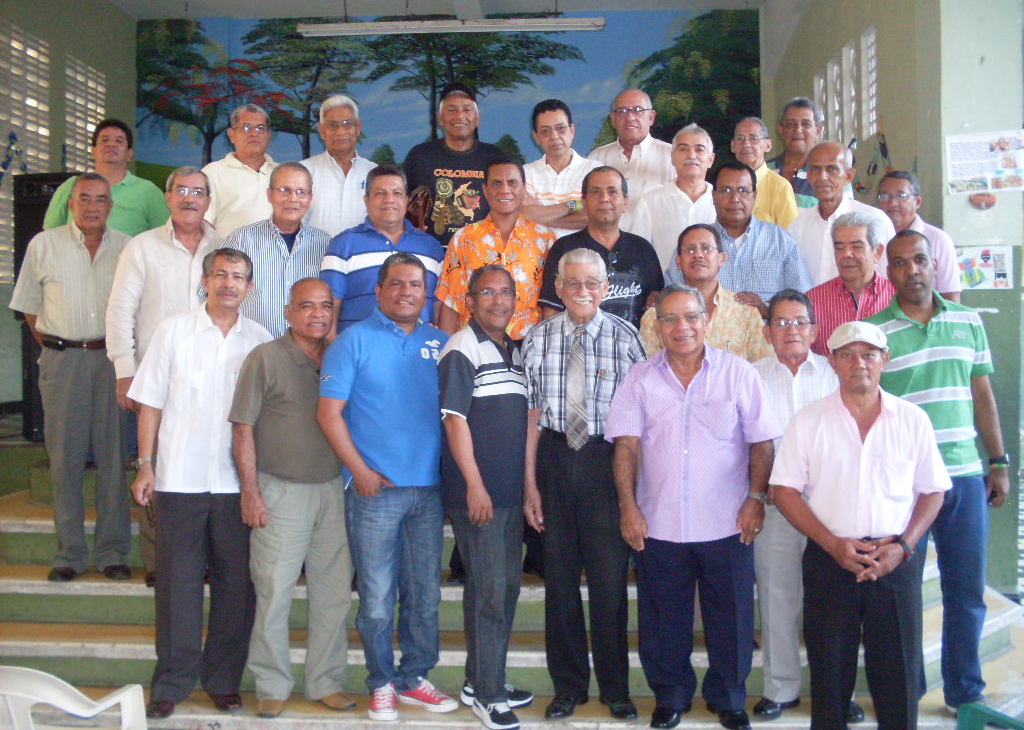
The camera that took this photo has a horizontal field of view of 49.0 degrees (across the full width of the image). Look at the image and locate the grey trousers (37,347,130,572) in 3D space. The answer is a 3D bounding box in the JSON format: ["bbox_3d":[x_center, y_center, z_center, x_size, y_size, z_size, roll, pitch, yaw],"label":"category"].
[{"bbox_3d":[-1.799,0.393,4.720,0.380,0.930,0.270,0,2,-18],"label":"grey trousers"}]

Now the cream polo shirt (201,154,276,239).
[{"bbox_3d":[-1.219,-0.702,5.280,0.470,0.600,0.260,0,2,-10],"label":"cream polo shirt"}]

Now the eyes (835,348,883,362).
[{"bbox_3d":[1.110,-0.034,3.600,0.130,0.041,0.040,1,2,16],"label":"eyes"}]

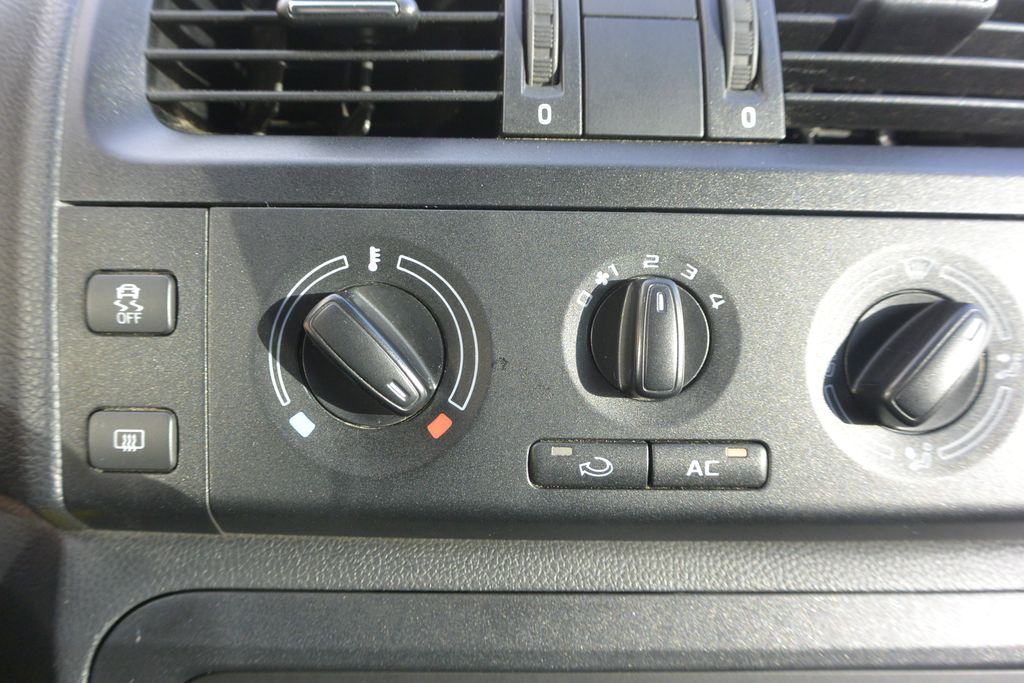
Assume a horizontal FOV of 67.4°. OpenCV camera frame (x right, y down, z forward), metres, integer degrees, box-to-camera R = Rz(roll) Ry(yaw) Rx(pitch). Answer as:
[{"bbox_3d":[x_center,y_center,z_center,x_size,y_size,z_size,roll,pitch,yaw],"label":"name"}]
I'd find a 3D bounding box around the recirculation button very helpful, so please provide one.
[{"bbox_3d":[0.019,0.030,0.188,0.029,0.011,0.006,0,-2,0],"label":"recirculation button"}]

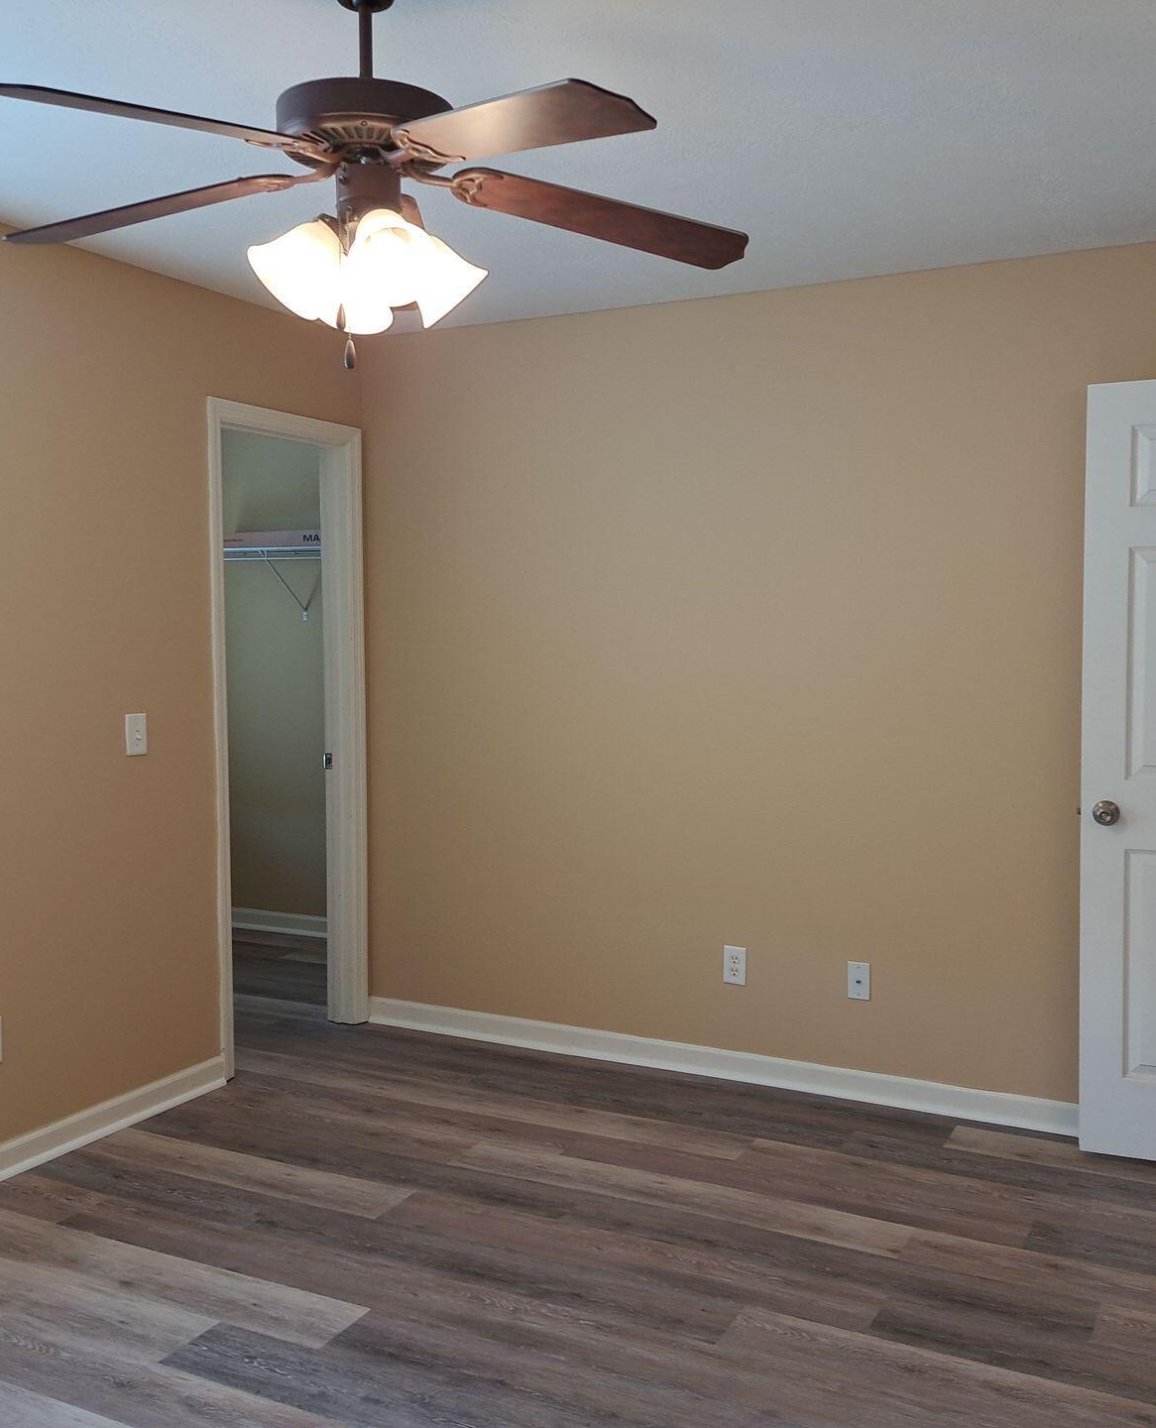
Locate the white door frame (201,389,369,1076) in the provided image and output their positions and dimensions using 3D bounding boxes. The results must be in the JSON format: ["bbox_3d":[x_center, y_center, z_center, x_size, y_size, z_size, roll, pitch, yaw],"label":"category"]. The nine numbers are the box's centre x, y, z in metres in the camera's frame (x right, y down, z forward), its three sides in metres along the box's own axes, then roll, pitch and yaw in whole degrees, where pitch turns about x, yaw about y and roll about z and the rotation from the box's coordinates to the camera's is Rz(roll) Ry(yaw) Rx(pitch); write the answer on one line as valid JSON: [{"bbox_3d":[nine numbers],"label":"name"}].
[{"bbox_3d":[-0.994,0.077,4.411,0.136,2.127,0.748,1,4,28],"label":"white door frame"}]

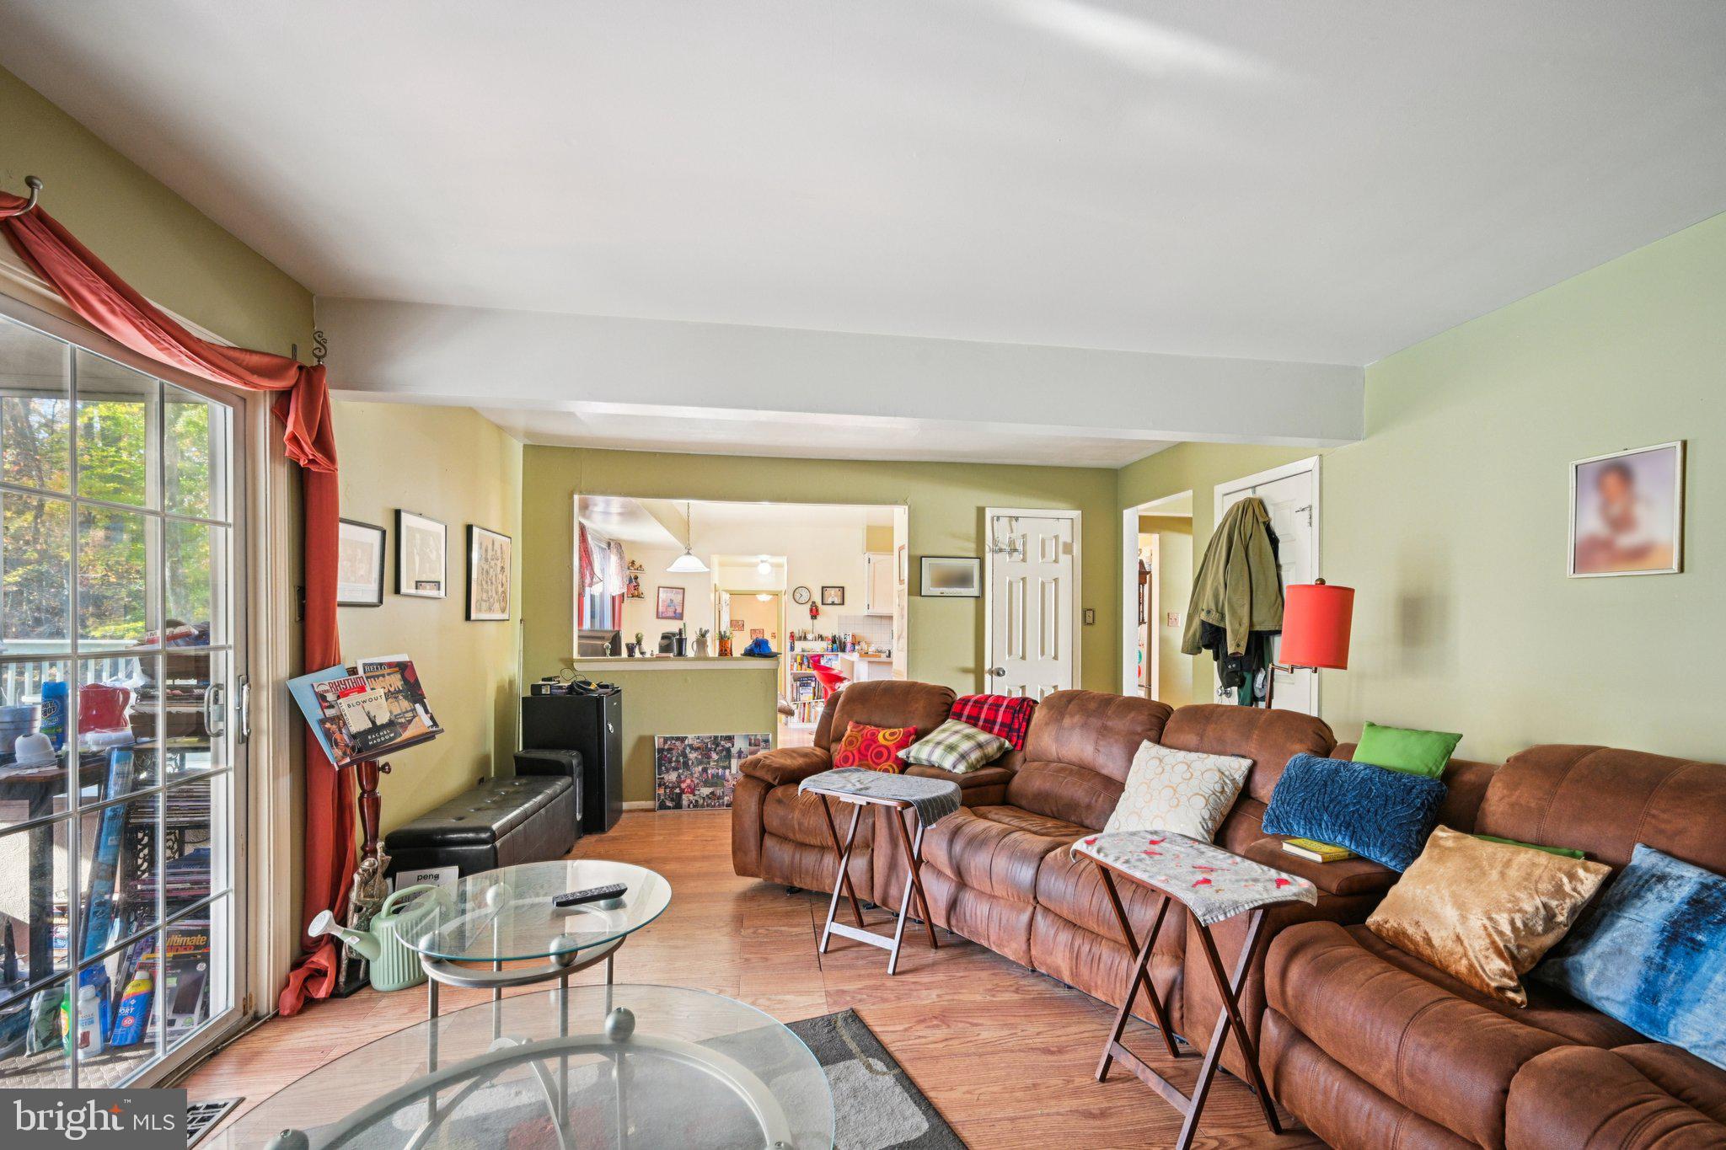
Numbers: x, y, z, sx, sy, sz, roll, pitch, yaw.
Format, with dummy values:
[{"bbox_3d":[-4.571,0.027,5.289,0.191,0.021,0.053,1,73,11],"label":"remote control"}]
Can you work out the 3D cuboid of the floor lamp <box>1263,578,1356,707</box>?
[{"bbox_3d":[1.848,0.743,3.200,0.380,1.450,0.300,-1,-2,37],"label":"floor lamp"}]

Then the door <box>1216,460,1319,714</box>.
[{"bbox_3d":[2.180,0.485,4.170,0.070,2.080,0.850,0,-1,-8],"label":"door"}]

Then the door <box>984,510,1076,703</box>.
[{"bbox_3d":[1.250,0.575,5.690,0.700,2.070,0.060,0,-1,-9],"label":"door"}]

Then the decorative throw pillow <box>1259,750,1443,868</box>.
[{"bbox_3d":[1.412,0.681,2.200,0.130,0.280,0.440,35,-17,-25],"label":"decorative throw pillow"}]

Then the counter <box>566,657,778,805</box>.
[{"bbox_3d":[-1.270,1.085,5.310,1.400,1.030,0.330,0,-1,-9],"label":"counter"}]

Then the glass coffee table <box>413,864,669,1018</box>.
[{"bbox_3d":[-0.824,1.118,1.985,0.670,0.550,0.670,0,-1,-6],"label":"glass coffee table"}]

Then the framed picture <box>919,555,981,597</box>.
[{"bbox_3d":[0.637,0.017,5.550,0.450,0.295,0.025,0,-1,-9],"label":"framed picture"}]

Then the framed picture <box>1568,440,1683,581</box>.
[{"bbox_3d":[2.415,-0.193,2.450,0.025,0.393,0.325,0,-1,-8],"label":"framed picture"}]

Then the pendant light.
[{"bbox_3d":[-1.571,-0.364,6.900,0.390,0.690,0.390,0,-1,-9],"label":"pendant light"}]

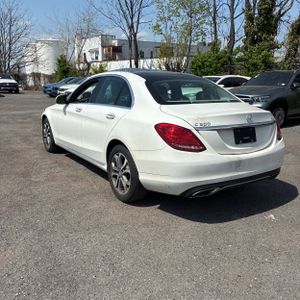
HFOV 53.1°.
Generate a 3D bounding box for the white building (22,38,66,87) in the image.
[{"bbox_3d":[-17.689,-14.714,50.957,7.200,7.613,7.000,-4,14,-17],"label":"white building"}]

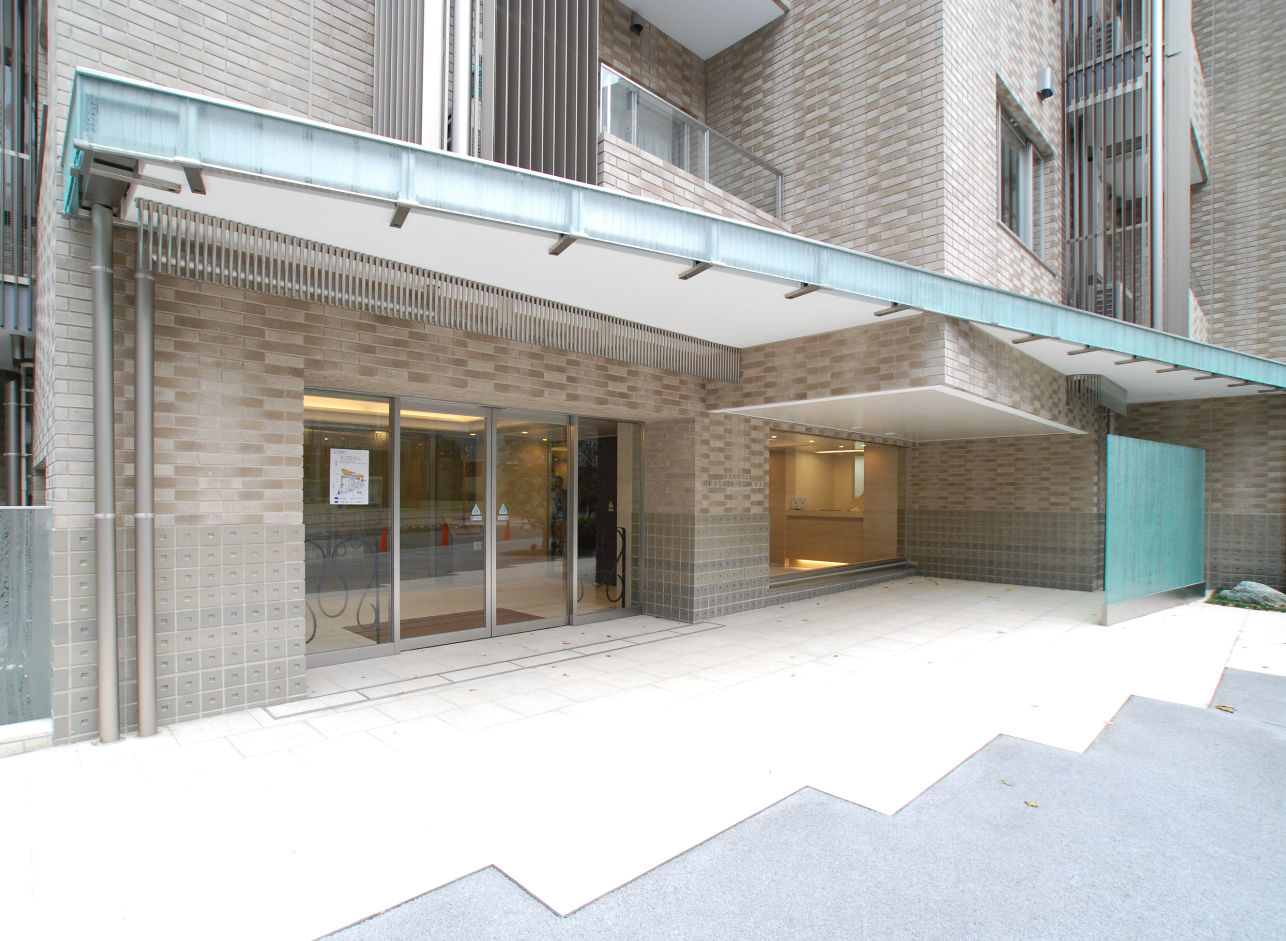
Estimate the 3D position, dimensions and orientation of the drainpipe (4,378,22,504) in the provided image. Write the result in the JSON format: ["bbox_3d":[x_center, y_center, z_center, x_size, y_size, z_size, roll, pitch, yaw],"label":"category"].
[{"bbox_3d":[-7.068,0.290,6.988,0.115,2.658,0.115,1,-2,-41],"label":"drainpipe"}]

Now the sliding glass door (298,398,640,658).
[{"bbox_3d":[-1.341,0.497,6.051,3.514,2.194,0.120,1,-2,-41],"label":"sliding glass door"}]

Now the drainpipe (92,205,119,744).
[{"bbox_3d":[-2.991,0.015,3.485,0.090,2.990,0.090,1,-2,-41],"label":"drainpipe"}]

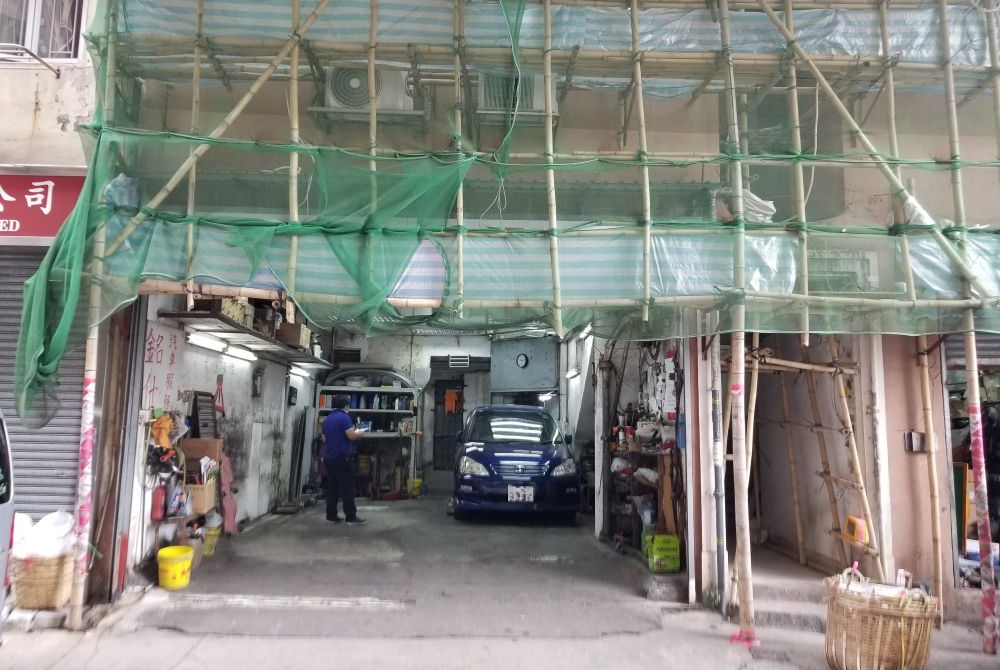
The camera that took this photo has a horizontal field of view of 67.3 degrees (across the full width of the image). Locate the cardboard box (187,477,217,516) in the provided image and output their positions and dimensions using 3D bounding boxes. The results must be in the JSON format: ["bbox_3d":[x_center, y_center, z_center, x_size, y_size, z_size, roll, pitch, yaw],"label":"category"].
[{"bbox_3d":[-2.654,1.438,6.646,0.190,0.260,0.300,2,-8,-10],"label":"cardboard box"}]

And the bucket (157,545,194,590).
[{"bbox_3d":[-2.456,1.757,5.706,0.280,0.300,0.280,1,-8,-2],"label":"bucket"}]

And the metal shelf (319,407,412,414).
[{"bbox_3d":[-2.373,1.337,13.300,1.660,0.070,0.420,1,-7,-3],"label":"metal shelf"}]

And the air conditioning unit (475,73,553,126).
[{"bbox_3d":[0.143,-1.996,6.158,0.660,0.420,0.320,1,-7,-3],"label":"air conditioning unit"}]

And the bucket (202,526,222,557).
[{"bbox_3d":[-2.771,1.953,7.144,0.245,0.275,0.245,1,-8,-2],"label":"bucket"}]

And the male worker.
[{"bbox_3d":[-2.104,1.647,10.207,0.500,1.710,0.520,7,-9,-41],"label":"male worker"}]

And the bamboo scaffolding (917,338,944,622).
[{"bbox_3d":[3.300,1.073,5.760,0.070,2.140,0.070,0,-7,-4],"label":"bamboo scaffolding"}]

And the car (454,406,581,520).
[{"bbox_3d":[0.159,1.975,12.111,1.760,1.660,4.660,1,-8,-2],"label":"car"}]

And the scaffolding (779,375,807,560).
[{"bbox_3d":[2.607,1.184,6.704,0.060,1.670,0.060,-4,-7,-4],"label":"scaffolding"}]

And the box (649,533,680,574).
[{"bbox_3d":[1.358,1.820,6.305,0.230,0.300,0.200,1,-7,-3],"label":"box"}]

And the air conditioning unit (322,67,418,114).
[{"bbox_3d":[-0.961,-1.825,5.629,0.660,0.460,0.270,1,-8,-2],"label":"air conditioning unit"}]

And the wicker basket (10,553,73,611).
[{"bbox_3d":[-3.045,1.651,5.114,0.360,0.350,0.310,1,-8,-2],"label":"wicker basket"}]

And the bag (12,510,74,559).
[{"bbox_3d":[-3.282,1.434,5.400,0.420,0.350,0.380,1,-7,-3],"label":"bag"}]

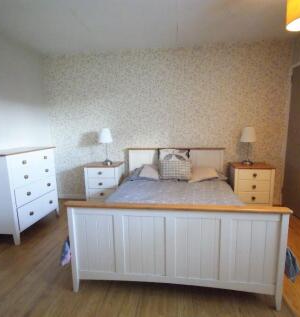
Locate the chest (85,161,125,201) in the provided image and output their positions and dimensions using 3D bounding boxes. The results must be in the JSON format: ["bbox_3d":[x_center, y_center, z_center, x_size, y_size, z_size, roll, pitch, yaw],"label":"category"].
[{"bbox_3d":[-0.690,0.436,3.166,0.525,0.667,0.436,0,7,8],"label":"chest"}]

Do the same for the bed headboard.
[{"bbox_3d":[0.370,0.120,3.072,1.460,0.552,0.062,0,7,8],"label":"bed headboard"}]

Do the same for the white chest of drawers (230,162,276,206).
[{"bbox_3d":[1.431,0.437,2.879,0.525,0.667,0.436,0,7,8],"label":"white chest of drawers"}]

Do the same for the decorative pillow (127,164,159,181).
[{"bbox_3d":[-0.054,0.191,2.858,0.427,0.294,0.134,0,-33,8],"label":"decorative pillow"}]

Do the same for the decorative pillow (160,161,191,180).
[{"bbox_3d":[0.353,0.163,2.745,0.418,0.320,0.134,0,-11,8],"label":"decorative pillow"}]

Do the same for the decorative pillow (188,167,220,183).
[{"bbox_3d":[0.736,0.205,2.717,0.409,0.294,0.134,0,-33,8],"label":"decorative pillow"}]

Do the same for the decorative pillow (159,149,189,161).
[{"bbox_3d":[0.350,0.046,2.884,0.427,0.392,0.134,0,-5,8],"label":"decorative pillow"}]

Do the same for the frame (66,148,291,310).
[{"bbox_3d":[0.253,0.418,2.203,1.460,0.917,1.860,0,7,8],"label":"frame"}]

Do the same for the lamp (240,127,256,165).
[{"bbox_3d":[1.426,-0.173,2.873,0.223,0.552,0.223,0,7,8],"label":"lamp"}]

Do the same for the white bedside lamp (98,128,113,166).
[{"bbox_3d":[-0.687,-0.182,3.157,0.218,0.561,0.218,0,7,8],"label":"white bedside lamp"}]

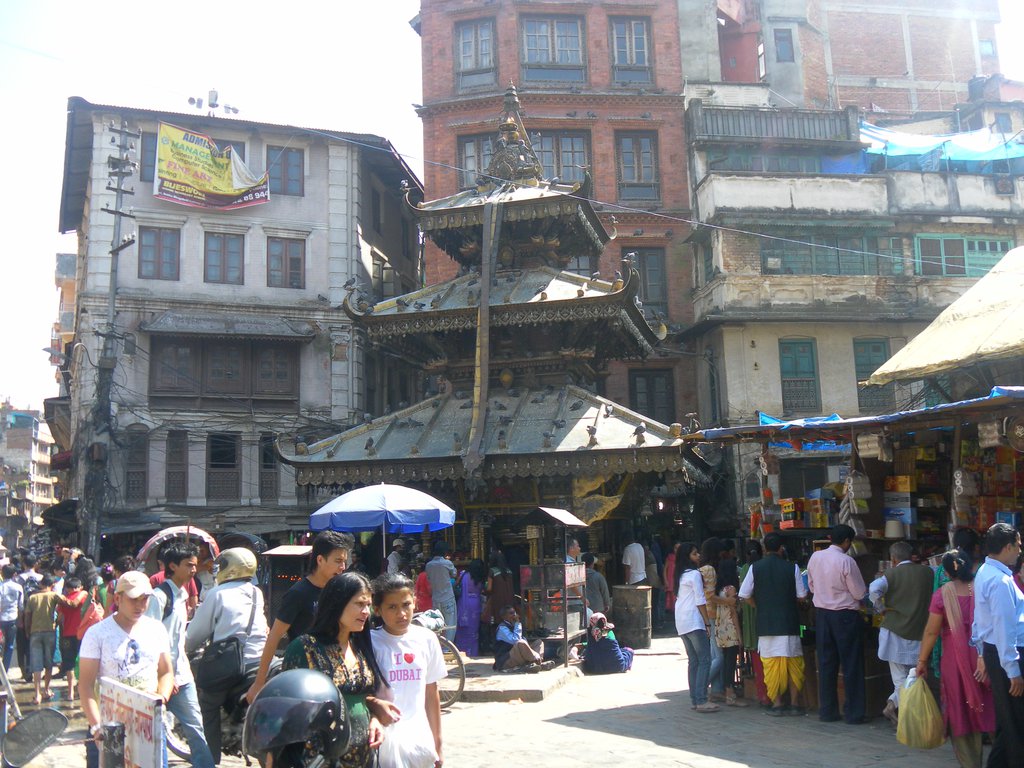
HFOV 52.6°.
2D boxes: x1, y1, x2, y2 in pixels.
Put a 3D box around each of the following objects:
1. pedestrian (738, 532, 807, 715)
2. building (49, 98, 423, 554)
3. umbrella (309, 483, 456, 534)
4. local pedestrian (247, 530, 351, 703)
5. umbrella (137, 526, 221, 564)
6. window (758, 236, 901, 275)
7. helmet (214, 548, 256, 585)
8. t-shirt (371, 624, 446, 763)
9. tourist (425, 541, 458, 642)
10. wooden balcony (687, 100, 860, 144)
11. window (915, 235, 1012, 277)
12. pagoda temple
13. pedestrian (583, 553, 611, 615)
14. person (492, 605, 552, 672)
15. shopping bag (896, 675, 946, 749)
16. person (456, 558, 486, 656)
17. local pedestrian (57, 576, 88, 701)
[{"bbox_3d":[2.446,2.228,9.596,0.580,1.670,0.380,-4,-10,14],"label":"pedestrian"},{"bbox_3d":[-7.304,0.211,26.938,7.746,12.019,8.500,2,-10,-19],"label":"building"},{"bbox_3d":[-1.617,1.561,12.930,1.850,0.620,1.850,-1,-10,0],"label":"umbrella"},{"bbox_3d":[-1.097,1.627,5.607,0.520,1.620,0.480,-7,-11,28],"label":"local pedestrian"},{"bbox_3d":[-3.984,1.960,12.618,1.030,0.520,0.800,-1,-10,-5],"label":"umbrella"},{"bbox_3d":[7.025,-2.810,22.754,3.203,0.958,0.180,0,-10,-6],"label":"window"},{"bbox_3d":[-1.738,1.141,6.508,0.300,0.260,0.250,-8,-12,34],"label":"helmet"},{"bbox_3d":[-0.376,1.134,3.814,0.340,0.530,0.210,0,-10,-8],"label":"t-shirt"},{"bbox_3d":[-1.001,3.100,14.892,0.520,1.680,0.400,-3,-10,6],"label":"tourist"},{"bbox_3d":[6.165,-5.948,24.383,3.750,0.920,1.000,0,-10,-6],"label":"wooden balcony"},{"bbox_3d":[10.047,-2.853,23.096,2.310,0.972,0.180,0,-10,-6],"label":"window"},{"bbox_3d":[0.134,-0.511,17.948,6.100,10.010,6.100,-4,-10,12],"label":"pagoda temple"},{"bbox_3d":[1.213,3.125,14.471,0.500,1.520,0.420,2,-11,-17],"label":"pedestrian"},{"bbox_3d":[0.130,3.183,12.840,0.660,0.830,0.520,-5,-11,17],"label":"person"},{"bbox_3d":[2.448,1.964,6.190,0.300,0.440,0.220,-6,-11,22],"label":"shopping bag"},{"bbox_3d":[-0.581,3.245,14.864,0.500,1.460,0.420,-3,-10,8],"label":"person"},{"bbox_3d":[-5.117,2.978,12.080,0.370,1.400,0.260,0,-10,-10],"label":"local pedestrian"}]

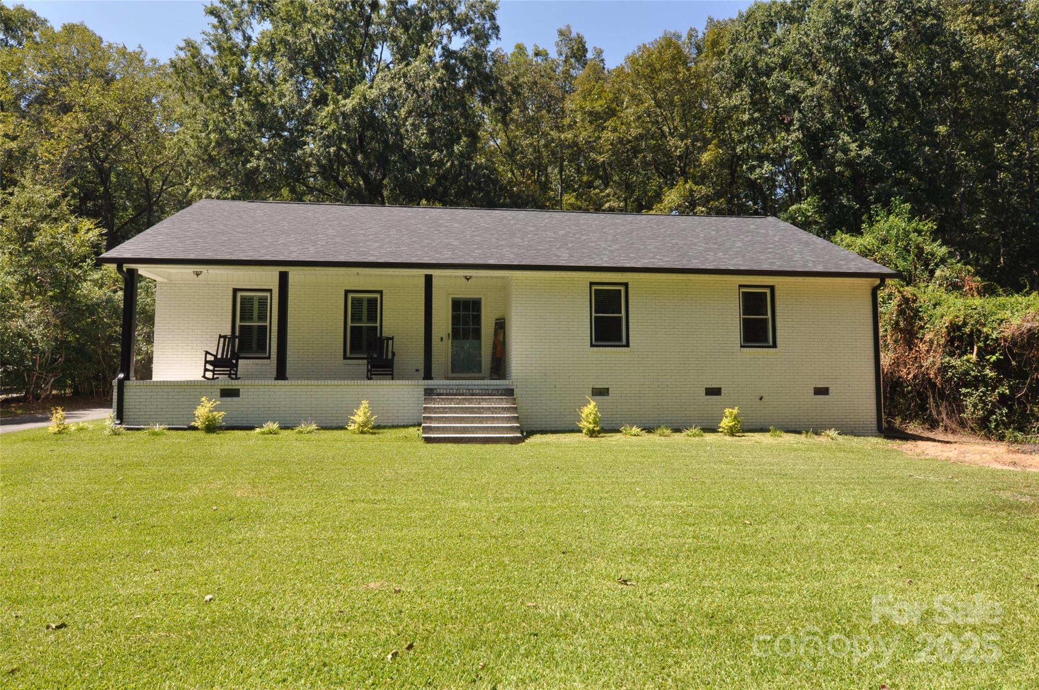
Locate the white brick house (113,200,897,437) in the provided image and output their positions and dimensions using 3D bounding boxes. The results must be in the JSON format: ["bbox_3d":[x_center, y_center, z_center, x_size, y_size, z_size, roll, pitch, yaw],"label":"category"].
[{"bbox_3d":[-0.383,-0.872,18.538,17.792,6.777,10.438,0,-5,-7],"label":"white brick house"}]

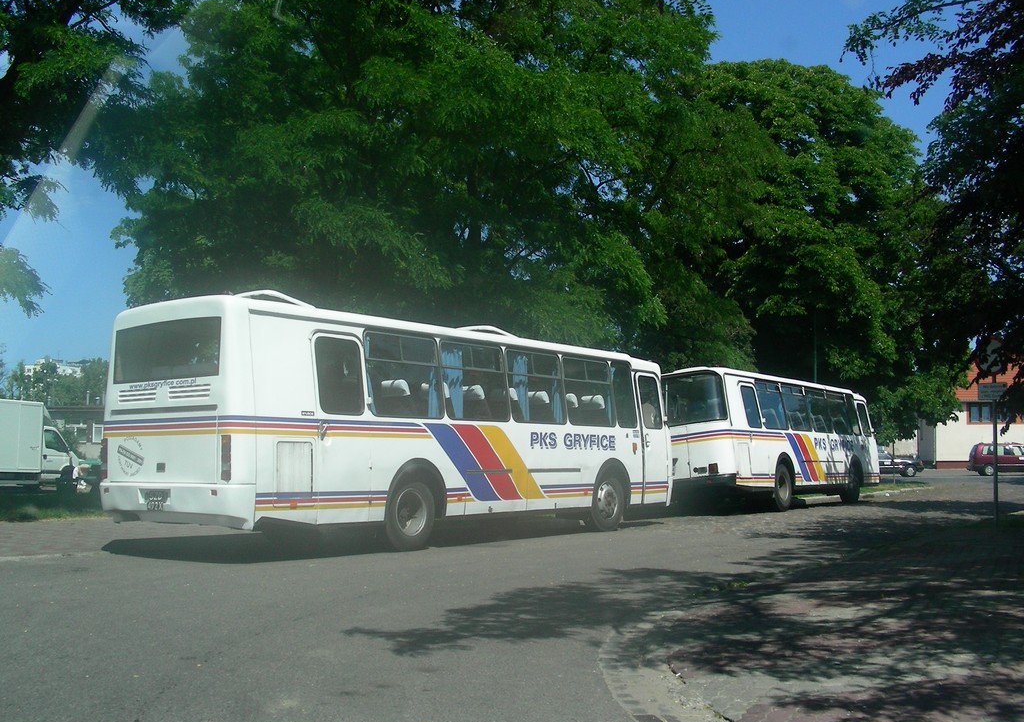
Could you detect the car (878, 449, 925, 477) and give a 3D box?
[{"bbox_3d":[15.900,4.450,50.100,4.450,1.400,1.720,-1,-5,8],"label":"car"}]

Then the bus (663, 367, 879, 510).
[{"bbox_3d":[6.374,2.049,27.939,2.520,3.130,10.200,-4,-6,34],"label":"bus"}]

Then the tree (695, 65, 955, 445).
[{"bbox_3d":[10.900,-3.300,40.700,10.300,15.600,10.000,0,-5,0],"label":"tree"}]

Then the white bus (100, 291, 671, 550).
[{"bbox_3d":[-1.095,1.071,17.234,2.520,3.280,10.200,-4,-6,36],"label":"white bus"}]

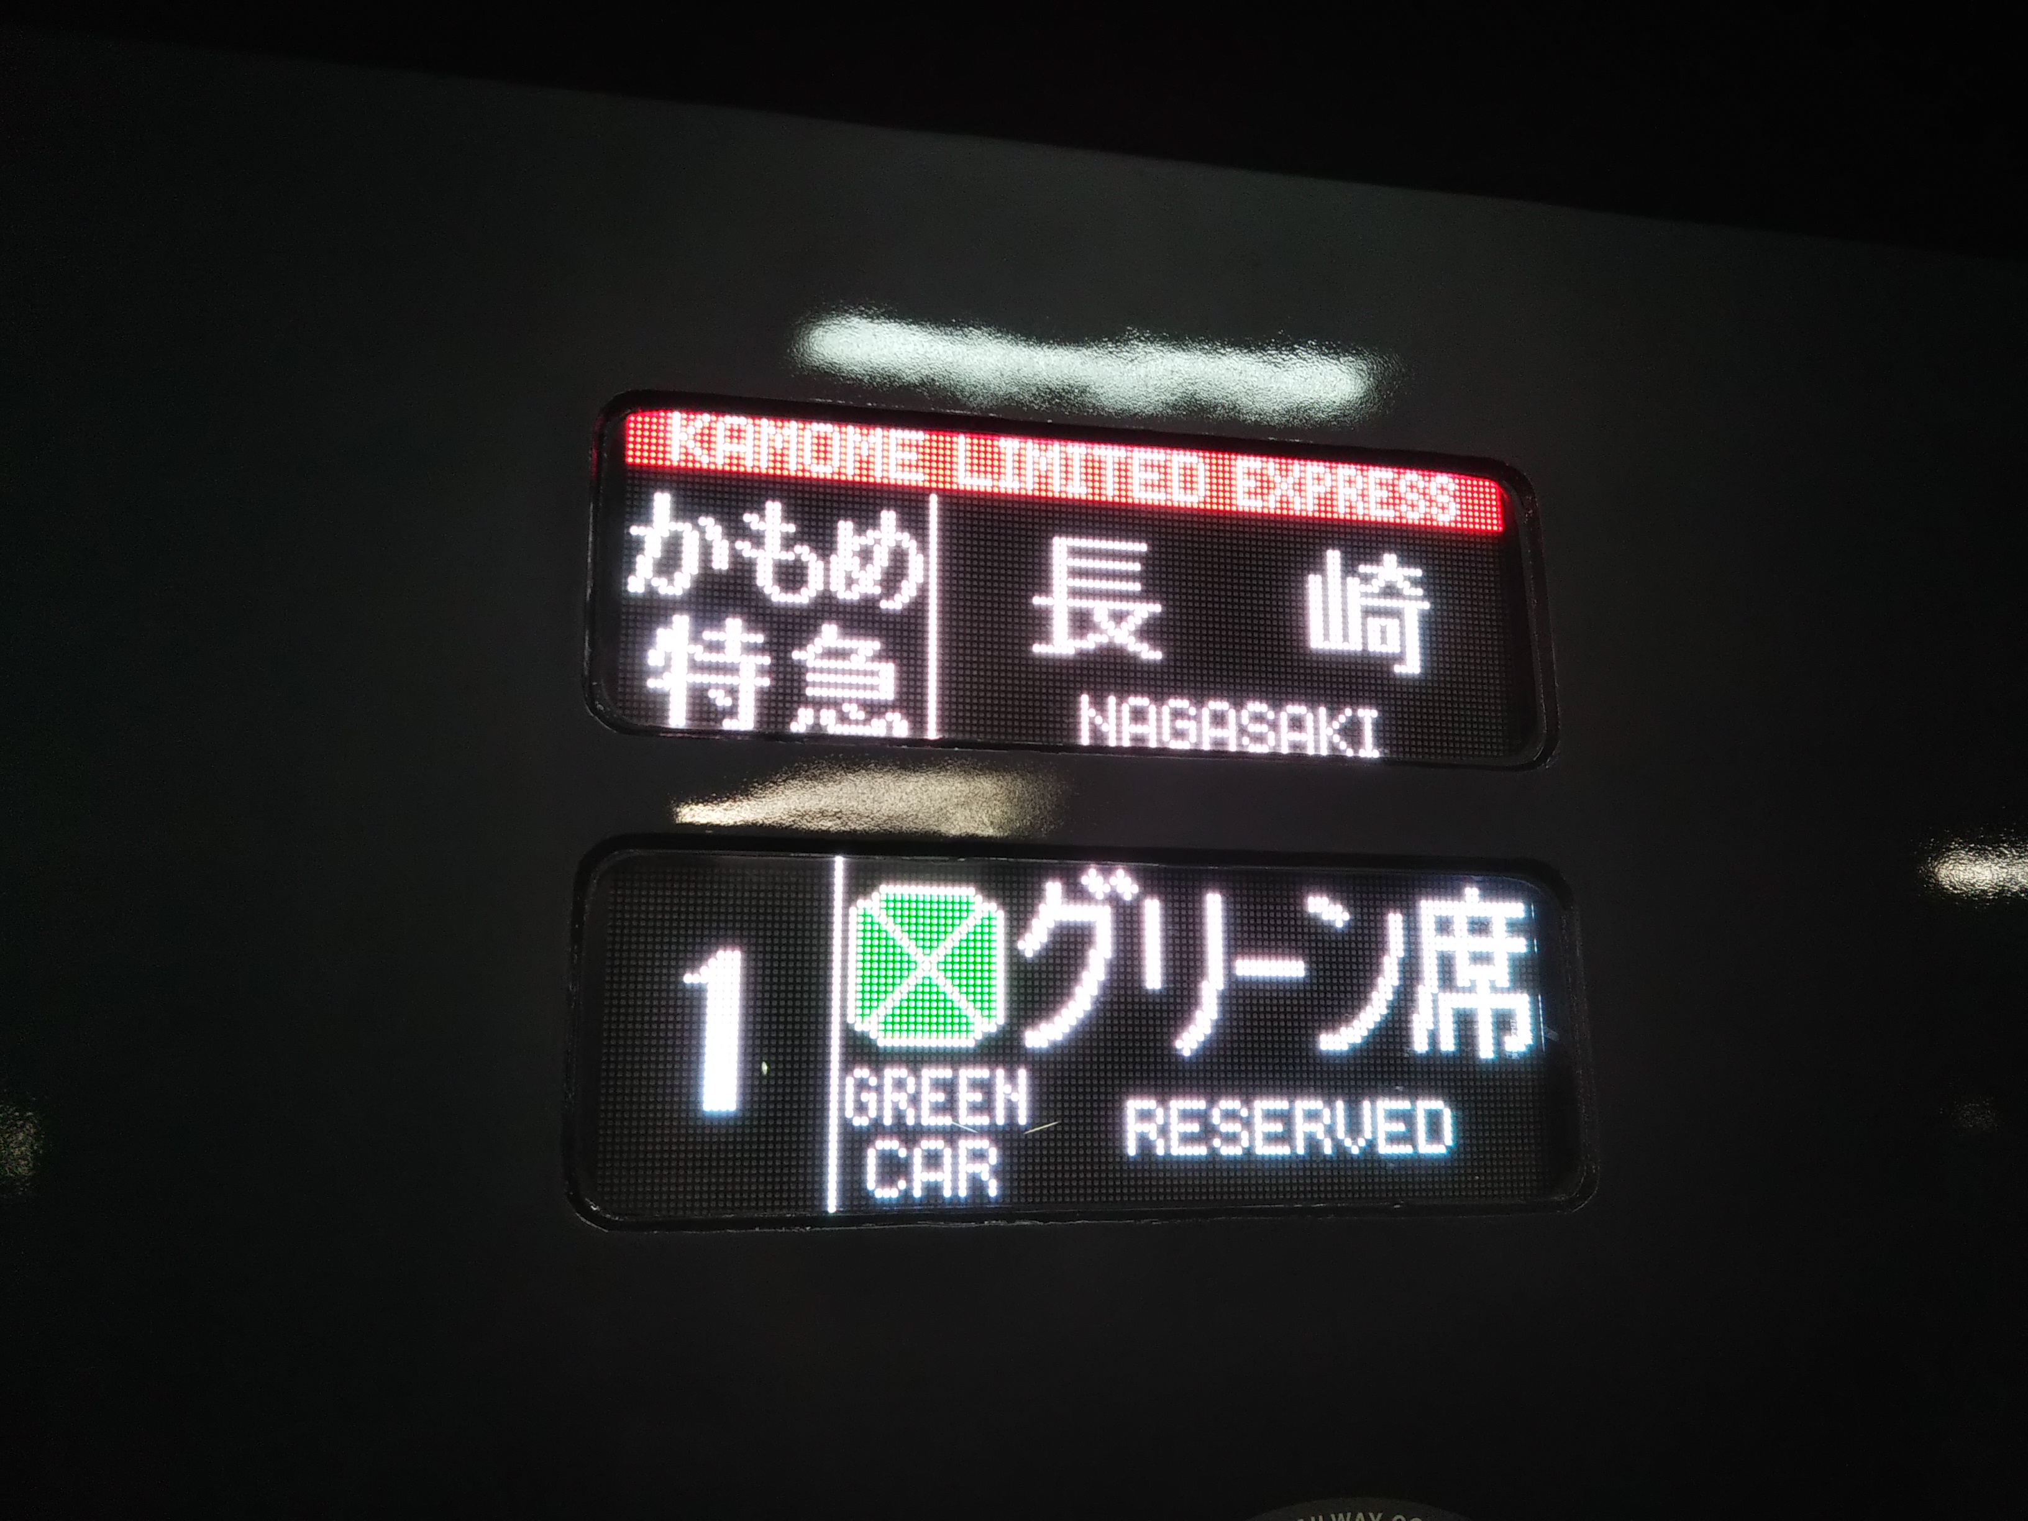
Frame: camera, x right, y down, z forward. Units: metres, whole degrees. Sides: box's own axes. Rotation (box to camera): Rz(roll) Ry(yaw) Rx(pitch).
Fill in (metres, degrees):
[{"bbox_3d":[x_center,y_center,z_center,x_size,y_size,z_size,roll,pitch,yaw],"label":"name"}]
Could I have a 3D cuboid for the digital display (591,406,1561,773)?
[{"bbox_3d":[0.046,-0.096,1.034,0.576,0.197,0.050,2,-11,-13],"label":"digital display"}]

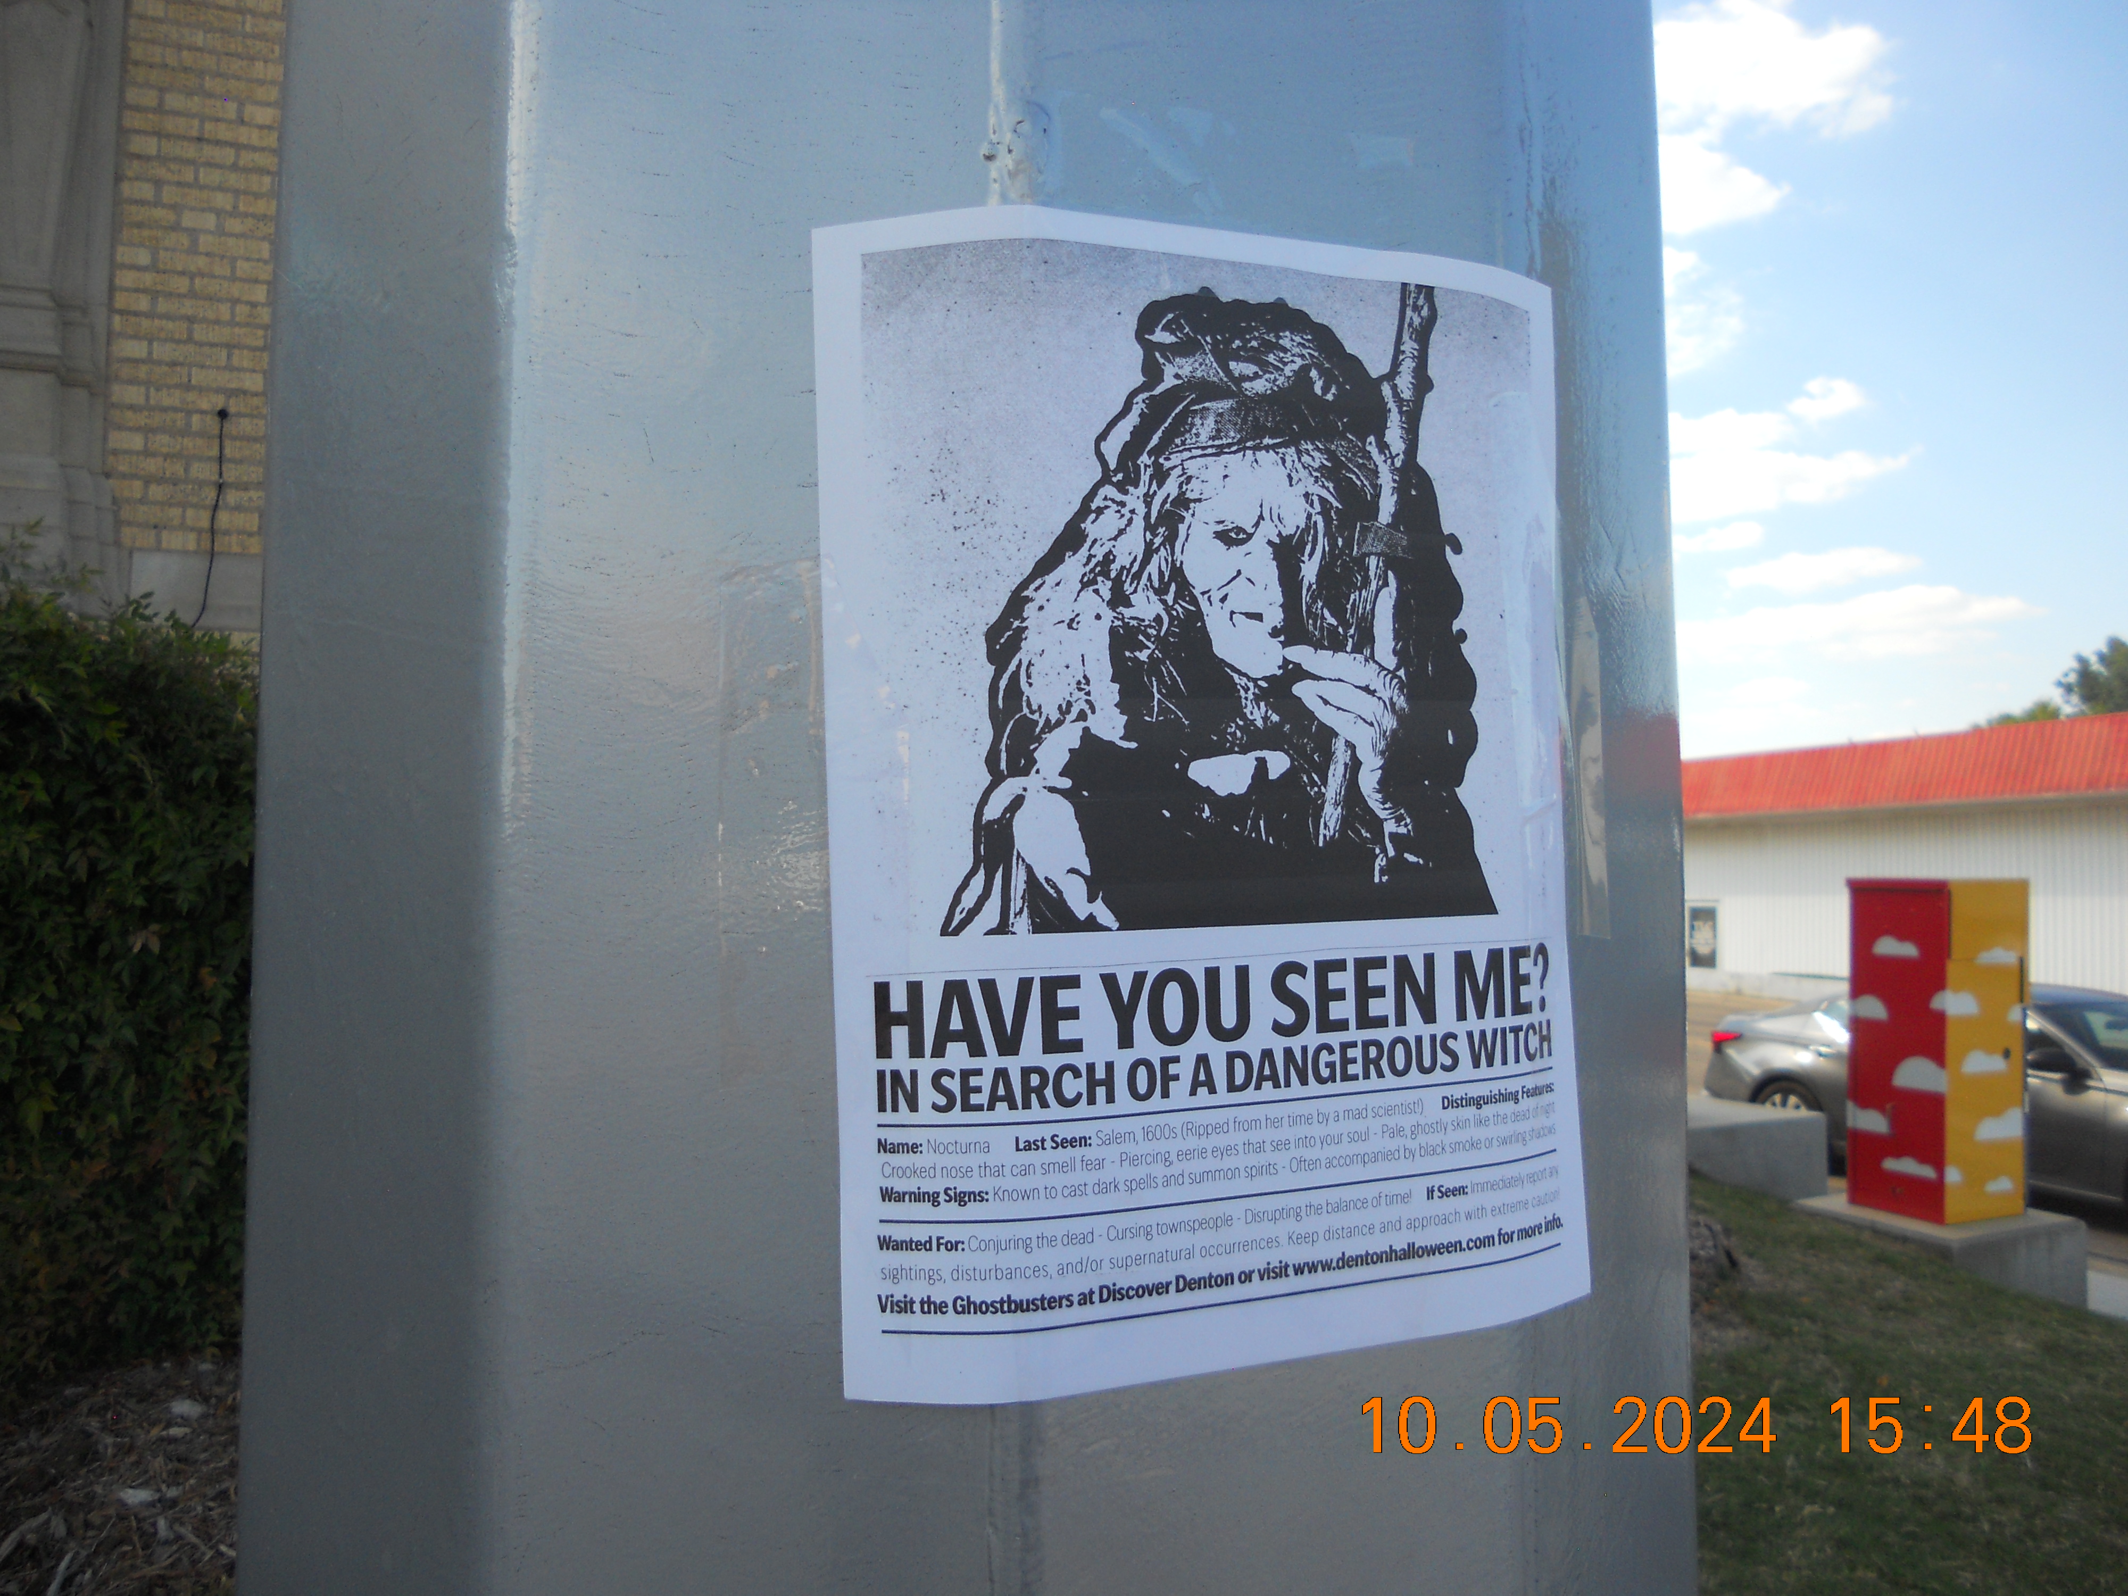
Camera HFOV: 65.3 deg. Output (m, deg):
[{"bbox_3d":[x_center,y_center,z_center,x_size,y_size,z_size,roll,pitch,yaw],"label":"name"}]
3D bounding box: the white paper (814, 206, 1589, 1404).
[{"bbox_3d":[0.046,-0.001,0.417,0.208,0.280,0.023,-1,-1,-19],"label":"white paper"}]

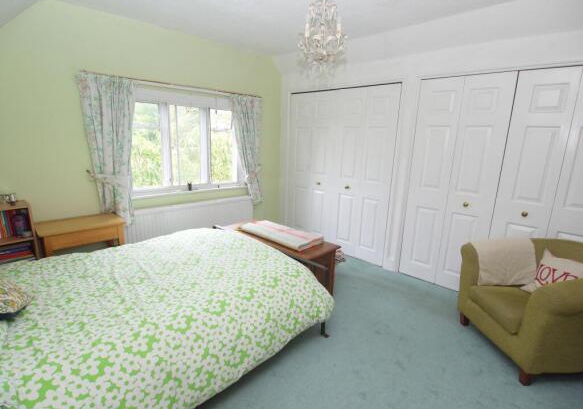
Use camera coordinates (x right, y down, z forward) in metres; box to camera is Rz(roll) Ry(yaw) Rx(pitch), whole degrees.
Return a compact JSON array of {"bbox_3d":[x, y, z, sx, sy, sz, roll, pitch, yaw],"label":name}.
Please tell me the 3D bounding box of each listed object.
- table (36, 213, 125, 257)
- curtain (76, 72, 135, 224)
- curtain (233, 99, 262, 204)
[{"bbox_3d":[-1.818,0.466,2.685,0.604,0.638,0.425,-10,17,-43],"label":"table"},{"bbox_3d":[-1.697,-0.466,2.881,0.440,1.390,0.140,-10,17,-43],"label":"curtain"},{"bbox_3d":[-0.577,-0.676,3.943,0.445,1.385,0.140,-10,17,-43],"label":"curtain"}]

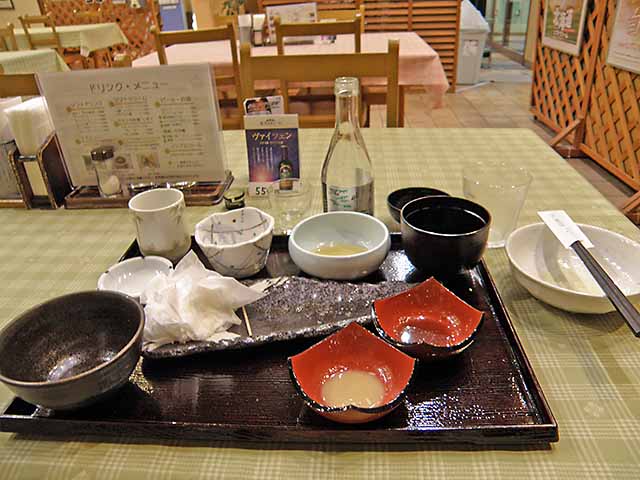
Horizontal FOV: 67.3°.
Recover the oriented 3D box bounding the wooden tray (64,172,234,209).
[{"bbox_3d":[-0.304,-0.094,0.869,0.275,0.033,0.117,0,28,5],"label":"wooden tray"}]

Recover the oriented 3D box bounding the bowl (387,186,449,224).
[{"bbox_3d":[0.154,-0.048,0.745,0.100,0.037,0.100,0,28,5],"label":"bowl"}]

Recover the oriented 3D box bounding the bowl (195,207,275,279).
[{"bbox_3d":[-0.103,0.008,0.602,0.099,0.056,0.099,-2,28,1],"label":"bowl"}]

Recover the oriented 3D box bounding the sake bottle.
[{"bbox_3d":[0.036,-0.101,0.617,0.070,0.204,0.070,0,30,3],"label":"sake bottle"}]

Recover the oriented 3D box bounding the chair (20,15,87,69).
[{"bbox_3d":[-2.768,-1.938,5.161,0.410,0.850,0.480,0,28,5],"label":"chair"}]

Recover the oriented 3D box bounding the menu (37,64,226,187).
[{"bbox_3d":[-0.285,-0.172,0.750,0.252,0.183,0.012,-3,30,-2],"label":"menu"}]

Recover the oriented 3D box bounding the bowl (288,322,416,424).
[{"bbox_3d":[0.025,0.112,0.379,0.083,0.047,0.083,-25,37,-35],"label":"bowl"}]

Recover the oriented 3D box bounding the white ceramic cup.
[{"bbox_3d":[-0.209,-0.019,0.641,0.070,0.077,0.070,0,28,5],"label":"white ceramic cup"}]

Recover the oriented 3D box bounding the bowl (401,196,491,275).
[{"bbox_3d":[0.144,-0.003,0.563,0.100,0.060,0.100,0,30,3],"label":"bowl"}]

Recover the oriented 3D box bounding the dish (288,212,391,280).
[{"bbox_3d":[0.025,0.009,0.605,0.126,0.044,0.126,0,28,5],"label":"dish"}]

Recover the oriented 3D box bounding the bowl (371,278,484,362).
[{"bbox_3d":[0.103,0.082,0.466,0.088,0.045,0.088,-17,31,-25],"label":"bowl"}]

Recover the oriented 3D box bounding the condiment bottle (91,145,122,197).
[{"bbox_3d":[-0.375,-0.118,0.844,0.042,0.085,0.042,0,28,5],"label":"condiment bottle"}]

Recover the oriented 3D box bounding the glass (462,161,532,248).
[{"bbox_3d":[0.221,-0.041,0.619,0.082,0.090,0.082,0,30,3],"label":"glass"}]

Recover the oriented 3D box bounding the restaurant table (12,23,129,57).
[{"bbox_3d":[-2.130,-1.285,3.764,1.120,0.700,0.780,0,30,3],"label":"restaurant table"}]

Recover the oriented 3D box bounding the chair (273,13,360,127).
[{"bbox_3d":[0.010,-0.631,2.325,0.385,0.840,0.460,0,30,3],"label":"chair"}]

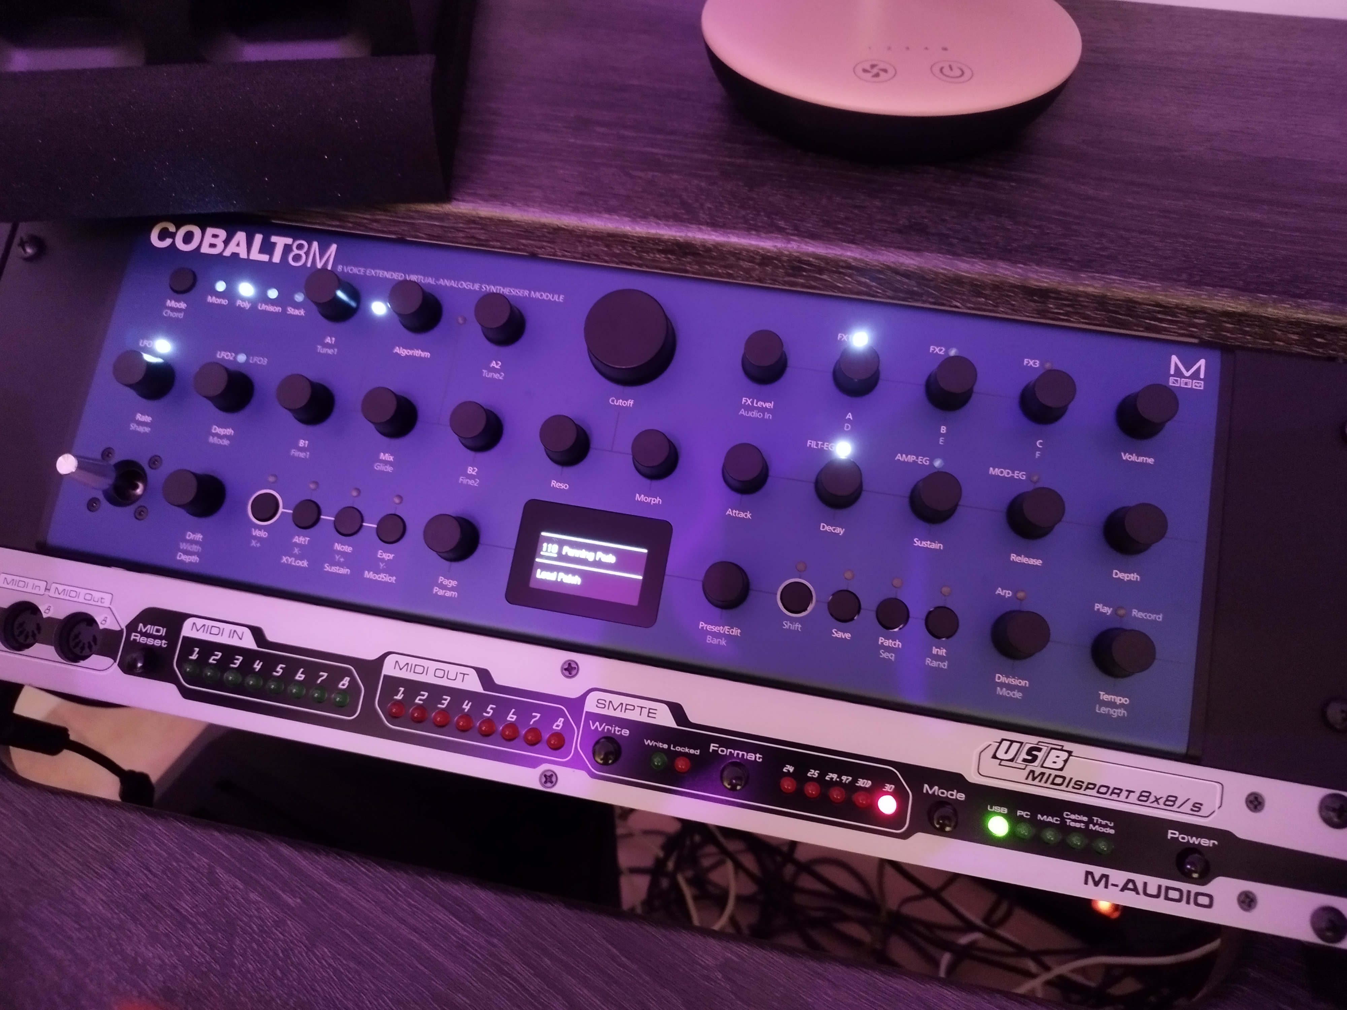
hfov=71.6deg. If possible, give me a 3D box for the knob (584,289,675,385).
[{"bbox_3d":[-0.015,-0.057,0.315,0.031,0.014,0.031,9,80,7],"label":"knob"}]

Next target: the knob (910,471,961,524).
[{"bbox_3d":[0.084,-0.003,0.296,0.016,0.014,0.016,-1,79,5],"label":"knob"}]

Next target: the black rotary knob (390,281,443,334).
[{"bbox_3d":[-0.090,-0.069,0.324,0.016,0.014,0.016,-1,79,5],"label":"black rotary knob"}]

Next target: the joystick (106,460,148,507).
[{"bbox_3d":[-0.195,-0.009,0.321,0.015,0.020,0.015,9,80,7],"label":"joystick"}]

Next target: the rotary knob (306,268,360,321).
[{"bbox_3d":[-0.120,-0.074,0.327,0.016,0.014,0.016,9,80,7],"label":"rotary knob"}]

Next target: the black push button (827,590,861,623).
[{"bbox_3d":[0.055,0.032,0.298,0.010,0.002,0.010,-1,79,5],"label":"black push button"}]

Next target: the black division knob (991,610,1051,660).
[{"bbox_3d":[0.107,0.040,0.286,0.016,0.013,0.016,-1,79,4],"label":"black division knob"}]

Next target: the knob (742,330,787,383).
[{"bbox_3d":[0.030,-0.049,0.307,0.015,0.014,0.015,-1,79,5],"label":"knob"}]

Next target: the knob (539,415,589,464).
[{"bbox_3d":[-0.037,-0.022,0.311,0.015,0.014,0.015,-1,79,5],"label":"knob"}]

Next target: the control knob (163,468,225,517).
[{"bbox_3d":[-0.163,-0.004,0.316,0.015,0.014,0.015,-1,79,5],"label":"control knob"}]

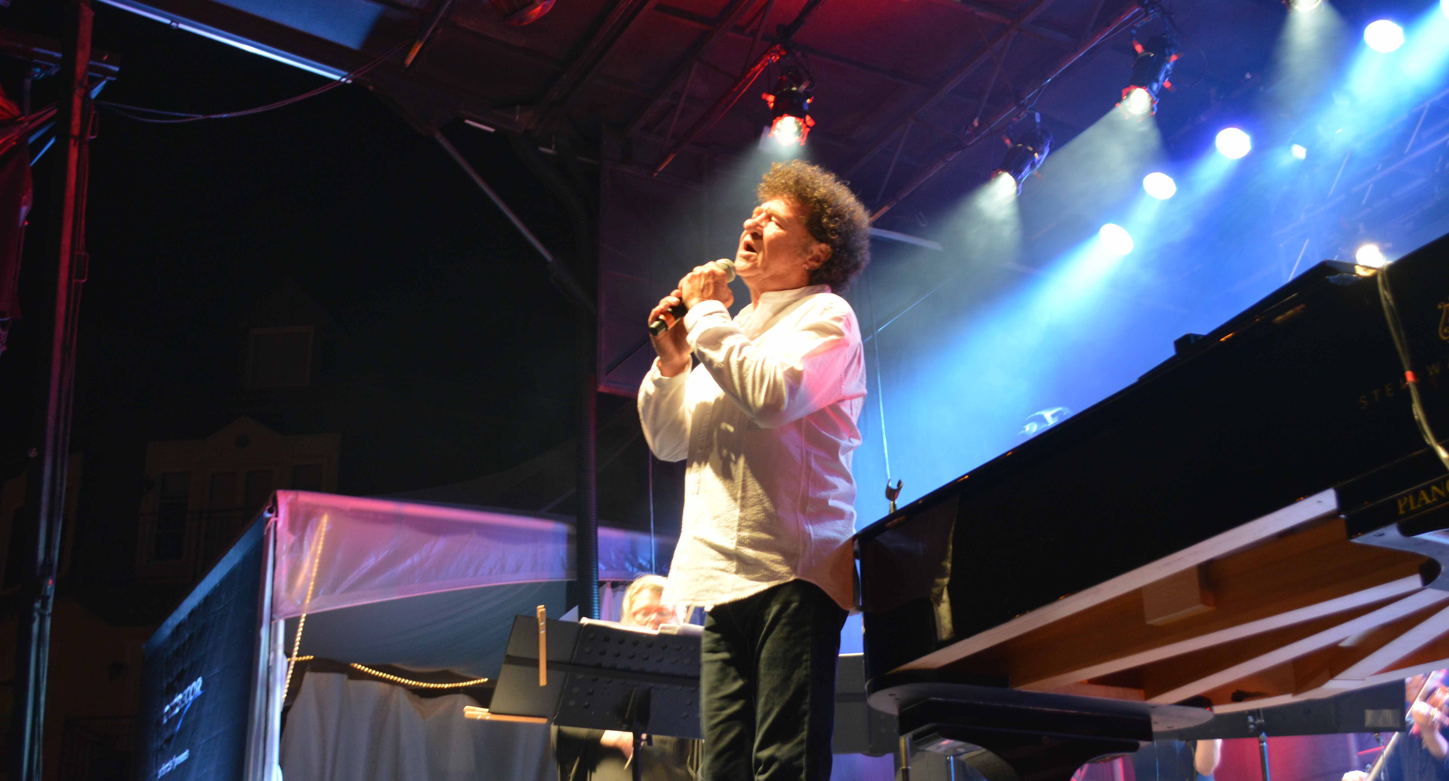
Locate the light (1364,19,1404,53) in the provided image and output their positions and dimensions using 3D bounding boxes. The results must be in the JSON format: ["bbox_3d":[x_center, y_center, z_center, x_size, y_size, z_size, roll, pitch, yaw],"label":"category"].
[{"bbox_3d":[3.334,-1.854,9.113,0.215,0.250,0.215,-17,-54,42],"label":"light"}]

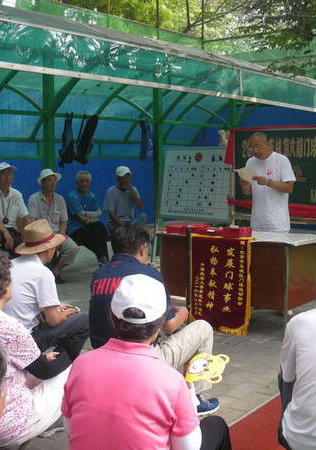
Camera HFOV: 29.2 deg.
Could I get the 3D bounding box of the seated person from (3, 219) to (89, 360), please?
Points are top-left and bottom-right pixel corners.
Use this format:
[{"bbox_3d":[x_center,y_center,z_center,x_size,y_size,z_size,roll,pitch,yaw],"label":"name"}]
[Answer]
[{"bbox_3d":[-0.660,0.491,3.900,0.800,1.050,0.540,-4,8,-35],"label":"seated person"}]

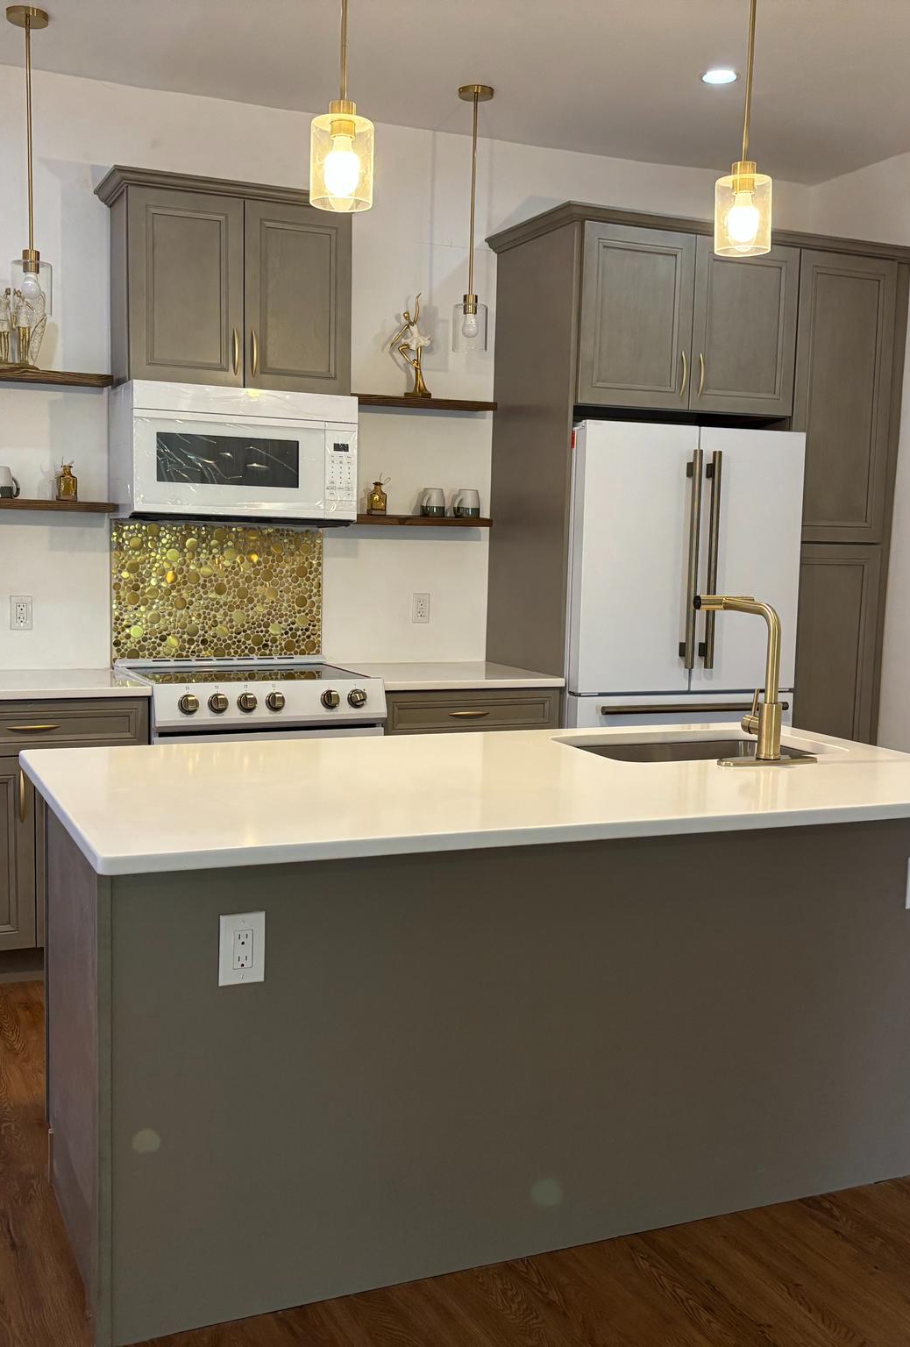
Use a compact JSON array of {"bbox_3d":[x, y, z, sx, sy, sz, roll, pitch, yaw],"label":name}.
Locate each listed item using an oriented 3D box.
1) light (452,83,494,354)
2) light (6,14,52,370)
[{"bbox_3d":[0.065,-1.546,4.609,0.122,0.874,0.122,1,6,0],"label":"light"},{"bbox_3d":[-1.268,-1.517,4.030,0.124,0.874,0.124,-1,6,-24],"label":"light"}]

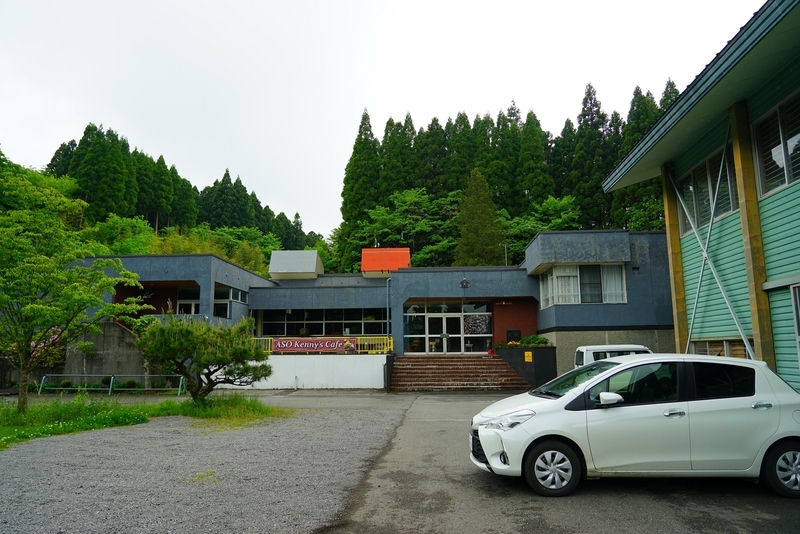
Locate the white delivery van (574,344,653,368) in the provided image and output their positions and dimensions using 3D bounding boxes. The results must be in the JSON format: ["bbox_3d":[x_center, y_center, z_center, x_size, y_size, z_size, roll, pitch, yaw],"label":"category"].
[{"bbox_3d":[8.161,3.670,18.982,3.395,1.880,1.475,-1,-9,4],"label":"white delivery van"}]

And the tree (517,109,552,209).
[{"bbox_3d":[15.805,-5.699,60.754,4.800,25.547,4.800,-1,-9,4],"label":"tree"}]

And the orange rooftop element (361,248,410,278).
[{"bbox_3d":[-0.663,-0.058,30.519,2.725,1.727,2.400,-1,-9,4],"label":"orange rooftop element"}]

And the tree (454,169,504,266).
[{"bbox_3d":[6.375,-0.397,42.271,4.800,15.475,4.800,-1,-9,4],"label":"tree"}]

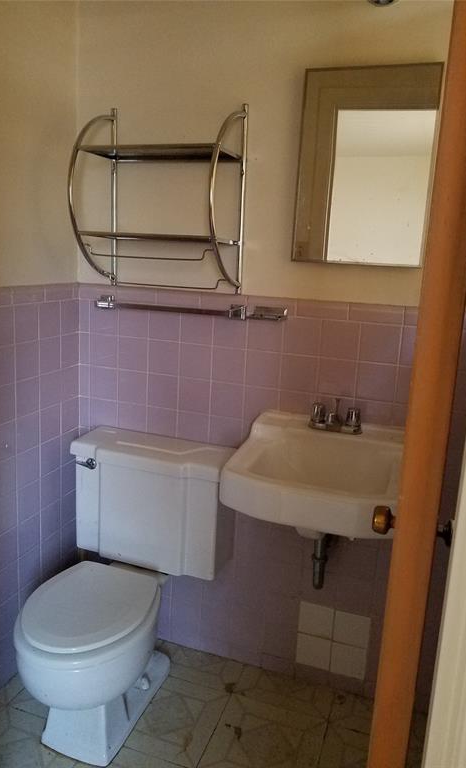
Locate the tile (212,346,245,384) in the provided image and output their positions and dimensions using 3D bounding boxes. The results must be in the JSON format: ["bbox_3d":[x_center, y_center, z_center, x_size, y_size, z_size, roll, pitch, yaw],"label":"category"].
[{"bbox_3d":[-0.010,-0.057,1.762,0.108,0.108,0.010,7,13,18],"label":"tile"}]

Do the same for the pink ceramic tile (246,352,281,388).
[{"bbox_3d":[0.094,-0.043,1.730,0.107,0.107,0.009,7,13,18],"label":"pink ceramic tile"}]

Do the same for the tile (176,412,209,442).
[{"bbox_3d":[-0.128,0.143,1.848,0.107,0.107,0.010,7,13,17],"label":"tile"}]

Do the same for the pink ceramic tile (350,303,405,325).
[{"bbox_3d":[0.396,-0.193,1.593,0.152,0.051,0.010,7,13,18],"label":"pink ceramic tile"}]

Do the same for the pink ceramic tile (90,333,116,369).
[{"bbox_3d":[-0.424,-0.110,1.897,0.108,0.108,0.010,7,13,18],"label":"pink ceramic tile"}]

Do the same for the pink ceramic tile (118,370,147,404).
[{"bbox_3d":[-0.324,0.012,1.883,0.108,0.107,0.009,7,13,18],"label":"pink ceramic tile"}]

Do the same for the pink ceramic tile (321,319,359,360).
[{"bbox_3d":[0.306,-0.125,1.638,0.108,0.108,0.010,7,13,18],"label":"pink ceramic tile"}]

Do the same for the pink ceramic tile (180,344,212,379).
[{"bbox_3d":[-0.113,-0.068,1.791,0.108,0.107,0.009,7,13,18],"label":"pink ceramic tile"}]

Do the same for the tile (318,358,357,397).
[{"bbox_3d":[0.301,-0.018,1.674,0.107,0.107,0.010,7,13,17],"label":"tile"}]

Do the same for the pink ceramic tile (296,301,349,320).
[{"bbox_3d":[0.255,-0.209,1.639,0.148,0.051,0.009,7,13,18],"label":"pink ceramic tile"}]

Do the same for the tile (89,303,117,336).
[{"bbox_3d":[-0.417,-0.217,1.874,0.102,0.107,0.010,7,13,17],"label":"tile"}]

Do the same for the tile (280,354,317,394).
[{"bbox_3d":[0.195,-0.030,1.687,0.108,0.107,0.009,7,13,18],"label":"tile"}]

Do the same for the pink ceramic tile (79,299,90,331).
[{"bbox_3d":[-0.485,-0.225,1.895,0.035,0.107,0.010,7,13,17],"label":"pink ceramic tile"}]

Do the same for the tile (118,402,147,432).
[{"bbox_3d":[-0.333,0.117,1.911,0.108,0.108,0.010,7,13,18],"label":"tile"}]

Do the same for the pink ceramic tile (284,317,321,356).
[{"bbox_3d":[0.203,-0.136,1.672,0.107,0.107,0.009,7,13,18],"label":"pink ceramic tile"}]

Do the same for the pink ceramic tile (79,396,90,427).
[{"bbox_3d":[-0.503,0.096,1.968,0.035,0.107,0.009,7,13,18],"label":"pink ceramic tile"}]

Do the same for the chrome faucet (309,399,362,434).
[{"bbox_3d":[0.281,0.089,1.571,0.152,0.086,0.110,7,13,18],"label":"chrome faucet"}]

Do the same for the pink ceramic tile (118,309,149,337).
[{"bbox_3d":[-0.313,-0.200,1.837,0.108,0.107,0.009,7,13,18],"label":"pink ceramic tile"}]

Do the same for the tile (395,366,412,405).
[{"bbox_3d":[0.508,0.008,1.594,0.108,0.108,0.010,7,13,18],"label":"tile"}]

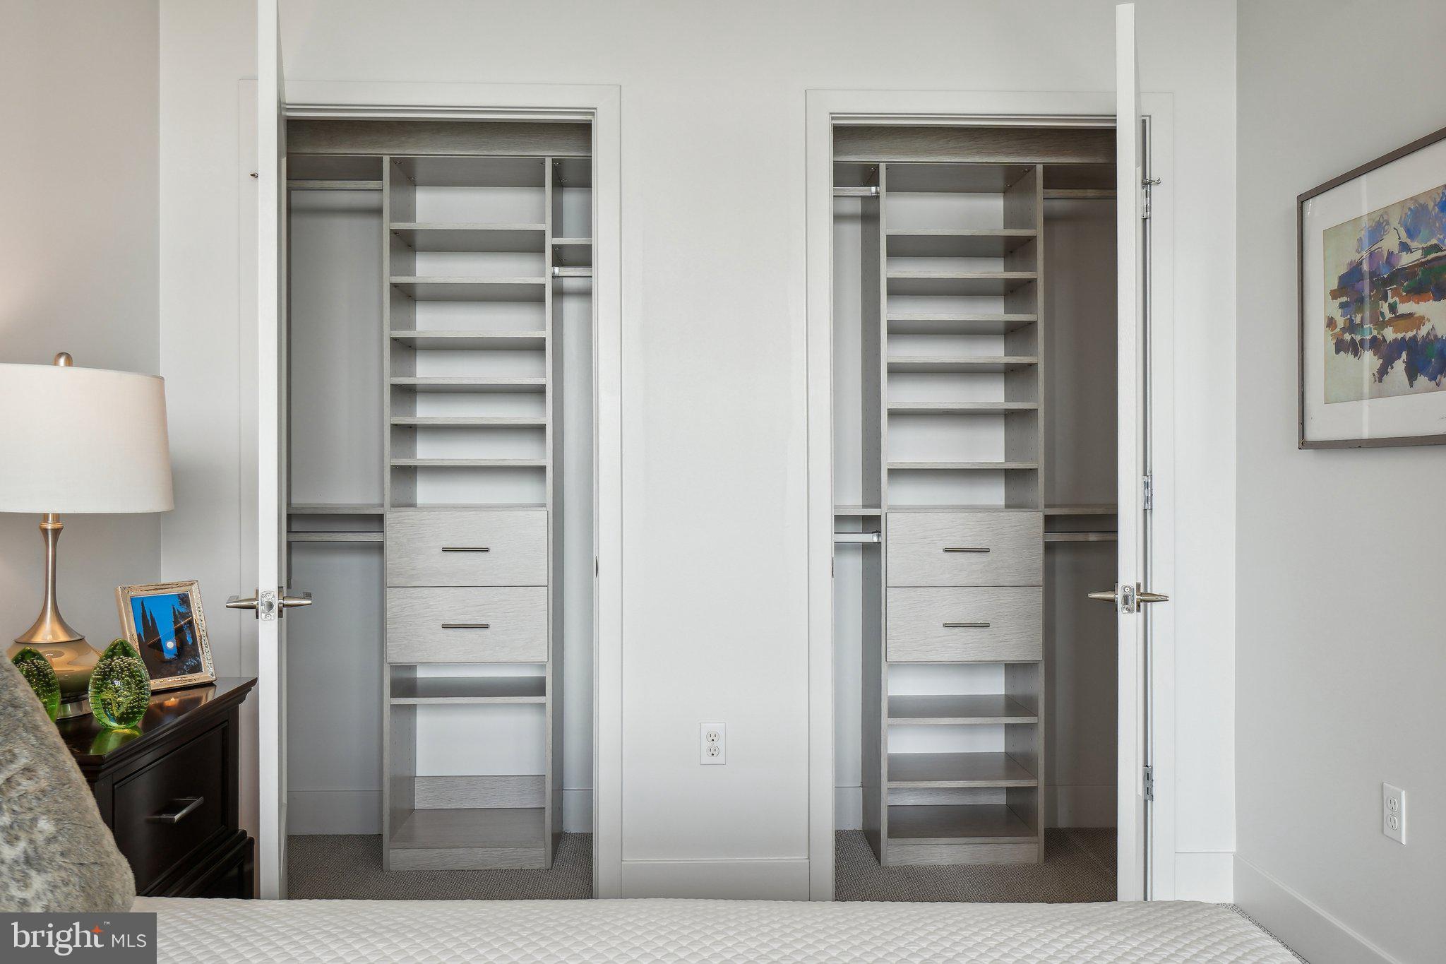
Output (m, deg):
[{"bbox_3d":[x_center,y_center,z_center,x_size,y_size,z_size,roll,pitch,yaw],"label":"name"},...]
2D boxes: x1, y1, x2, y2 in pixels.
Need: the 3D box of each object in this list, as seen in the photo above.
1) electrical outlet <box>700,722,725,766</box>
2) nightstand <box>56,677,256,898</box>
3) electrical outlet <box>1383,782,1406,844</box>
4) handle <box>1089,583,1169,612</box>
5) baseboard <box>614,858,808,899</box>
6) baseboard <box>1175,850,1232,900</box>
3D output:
[{"bbox_3d":[-0.026,0.710,2.934,0.070,0.114,0.008,0,0,-2],"label":"electrical outlet"},{"bbox_3d":[-1.203,0.796,2.013,0.430,0.738,0.666,0,0,-4],"label":"nightstand"},{"bbox_3d":[1.435,0.712,2.324,0.008,0.114,0.070,0,0,-2],"label":"electrical outlet"},{"bbox_3d":[0.863,0.242,2.304,0.157,0.064,0.138,0,0,22],"label":"handle"},{"bbox_3d":[-0.017,1.091,2.931,0.507,0.143,0.015,0,0,-2],"label":"baseboard"},{"bbox_3d":[1.320,1.089,2.980,0.165,0.143,0.015,0,0,-2],"label":"baseboard"}]

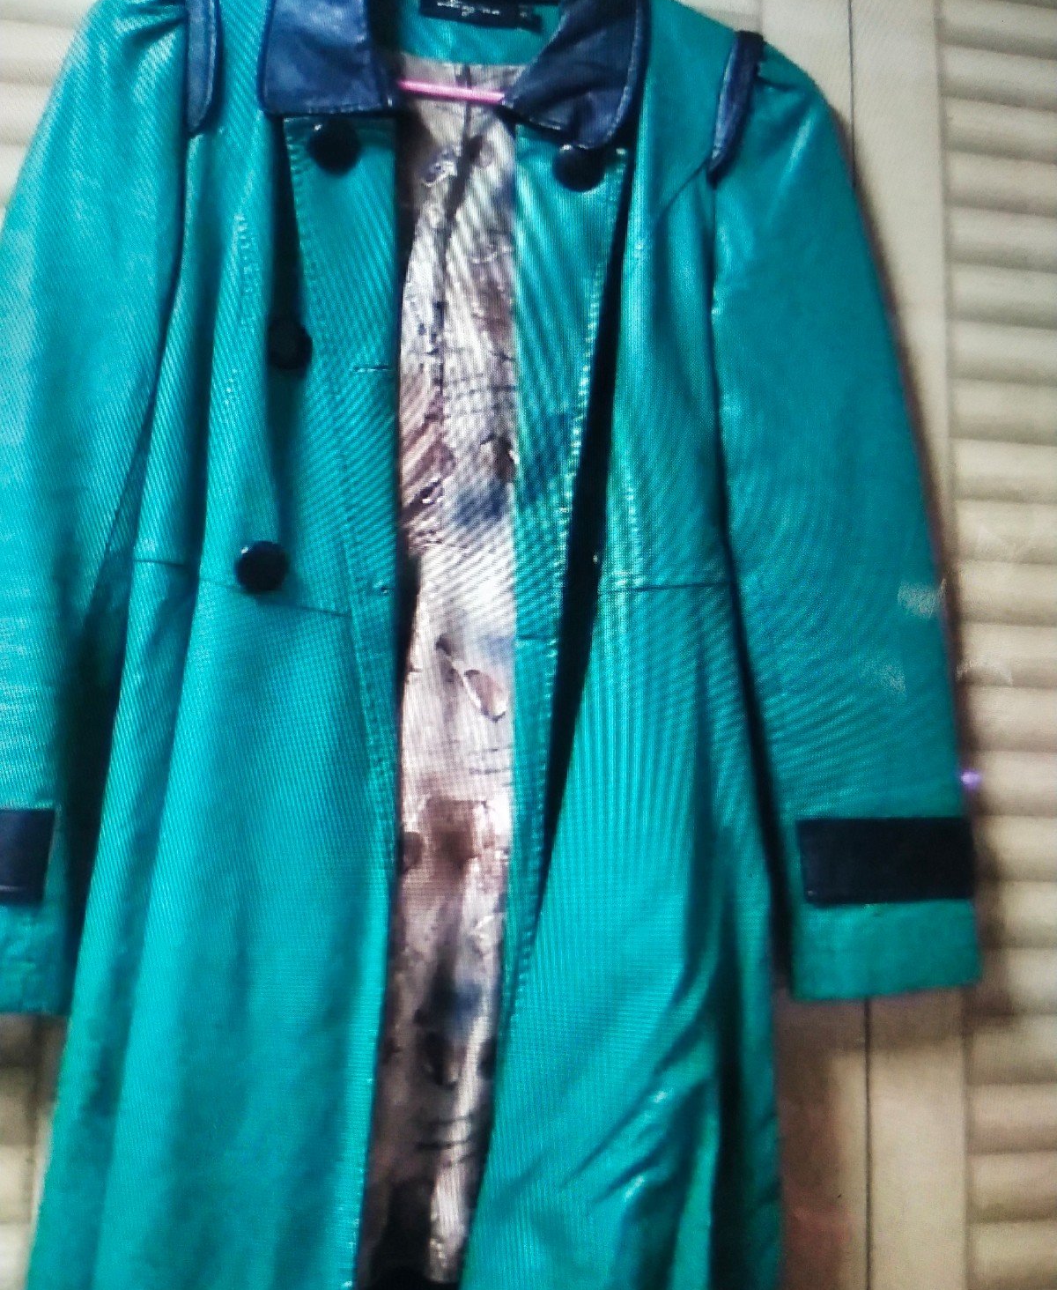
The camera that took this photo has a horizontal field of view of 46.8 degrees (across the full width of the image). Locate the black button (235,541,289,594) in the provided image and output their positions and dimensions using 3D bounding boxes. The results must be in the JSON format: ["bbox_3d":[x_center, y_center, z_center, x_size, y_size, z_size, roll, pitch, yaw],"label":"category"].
[{"bbox_3d":[-0.167,-0.048,0.767,0.033,0.033,0.011,3,-8,-7],"label":"black button"}]

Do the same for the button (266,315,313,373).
[{"bbox_3d":[-0.156,-0.194,0.790,0.033,0.033,0.011,2,-7,-3],"label":"button"}]

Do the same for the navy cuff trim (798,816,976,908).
[{"bbox_3d":[0.234,0.142,0.800,0.116,0.054,0.030,-1,-7,-7],"label":"navy cuff trim"}]

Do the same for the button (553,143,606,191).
[{"bbox_3d":[0.034,-0.318,0.810,0.034,0.034,0.011,3,-8,-7],"label":"button"}]

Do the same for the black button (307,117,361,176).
[{"bbox_3d":[-0.126,-0.324,0.795,0.034,0.034,0.011,3,-8,-7],"label":"black button"}]

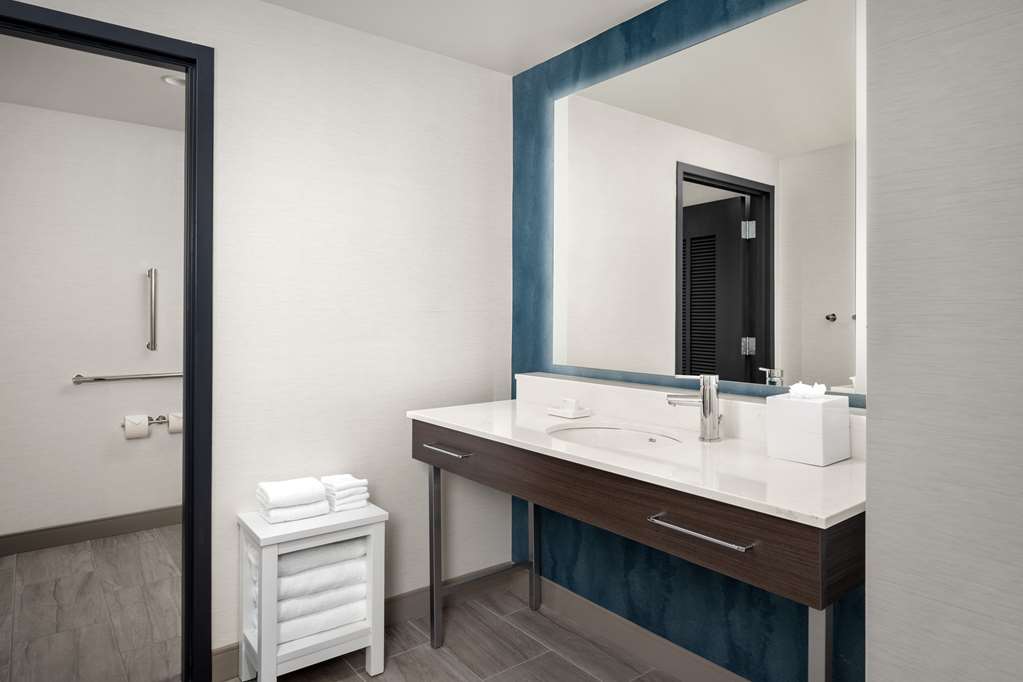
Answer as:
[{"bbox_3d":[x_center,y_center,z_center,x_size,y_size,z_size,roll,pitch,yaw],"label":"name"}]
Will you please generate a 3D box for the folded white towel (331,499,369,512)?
[{"bbox_3d":[-0.595,0.573,2.219,0.118,0.019,0.122,-1,3,-38],"label":"folded white towel"}]

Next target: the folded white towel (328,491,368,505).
[{"bbox_3d":[-0.593,0.553,2.219,0.123,0.020,0.122,-1,3,-38],"label":"folded white towel"}]

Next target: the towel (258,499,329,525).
[{"bbox_3d":[-0.740,0.563,2.122,0.195,0.046,0.148,-1,3,-38],"label":"towel"}]

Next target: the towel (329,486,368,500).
[{"bbox_3d":[-0.594,0.532,2.218,0.121,0.022,0.122,-1,3,-38],"label":"towel"}]

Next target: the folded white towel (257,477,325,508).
[{"bbox_3d":[-0.748,0.512,2.119,0.186,0.055,0.145,-1,3,-38],"label":"folded white towel"}]

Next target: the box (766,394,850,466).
[{"bbox_3d":[0.781,0.225,1.638,0.156,0.161,0.142,-1,3,-38],"label":"box"}]

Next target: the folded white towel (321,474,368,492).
[{"bbox_3d":[-0.594,0.505,2.215,0.122,0.033,0.125,-1,3,-38],"label":"folded white towel"}]

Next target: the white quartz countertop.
[{"bbox_3d":[0.312,0.304,1.962,0.582,0.021,1.621,-1,3,-38],"label":"white quartz countertop"}]

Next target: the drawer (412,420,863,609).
[{"bbox_3d":[0.319,0.391,1.943,0.548,0.151,1.556,-1,3,-38],"label":"drawer"}]

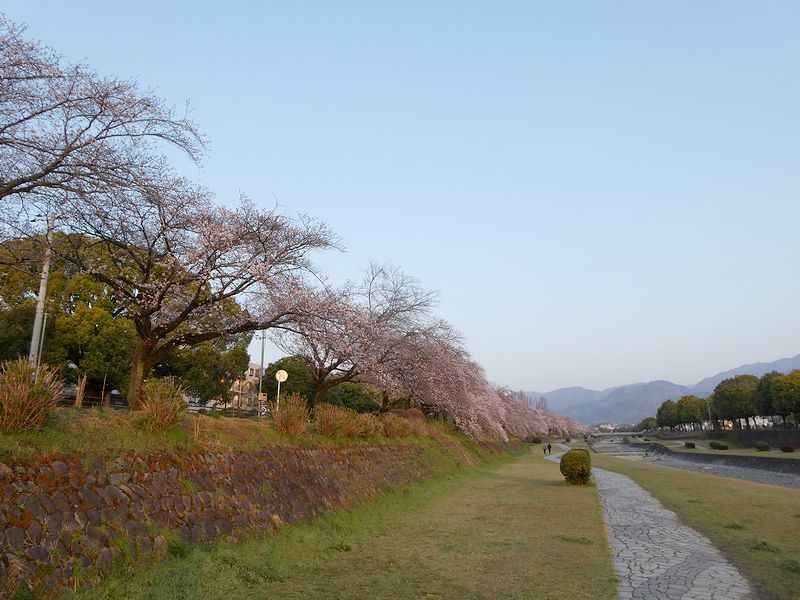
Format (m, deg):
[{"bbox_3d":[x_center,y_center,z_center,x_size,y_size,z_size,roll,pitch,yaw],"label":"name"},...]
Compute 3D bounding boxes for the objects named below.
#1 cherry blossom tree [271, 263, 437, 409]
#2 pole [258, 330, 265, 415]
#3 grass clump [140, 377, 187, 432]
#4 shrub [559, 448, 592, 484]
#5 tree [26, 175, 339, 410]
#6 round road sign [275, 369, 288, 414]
[{"bbox_3d":[-2.236,1.686,26.677,7.800,7.220,7.500,0,-14,0],"label":"cherry blossom tree"},{"bbox_3d":[-9.931,5.101,39.774,0.350,6.370,0.350,0,-14,0],"label":"pole"},{"bbox_3d":[-5.263,2.318,12.344,1.000,1.180,1.000,0,-14,0],"label":"grass clump"},{"bbox_3d":[6.024,5.725,19.041,1.050,1.160,1.050,0,-14,0],"label":"shrub"},{"bbox_3d":[-6.054,-0.337,15.512,8.200,6.680,7.800,0,-14,0],"label":"tree"},{"bbox_3d":[-5.850,4.550,27.000,0.600,2.420,0.090,0,-15,0],"label":"round road sign"}]

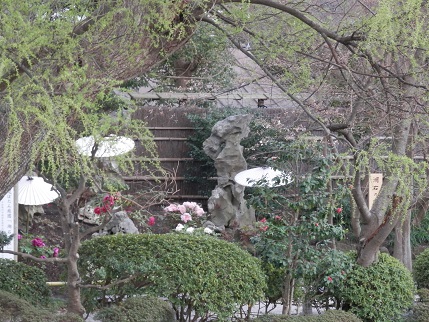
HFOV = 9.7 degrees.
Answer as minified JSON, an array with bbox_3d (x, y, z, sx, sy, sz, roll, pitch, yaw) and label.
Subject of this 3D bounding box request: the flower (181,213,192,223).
[{"bbox_3d":[-0.438,0.904,40.000,0.174,0.157,0.120,0,2,0],"label":"flower"}]

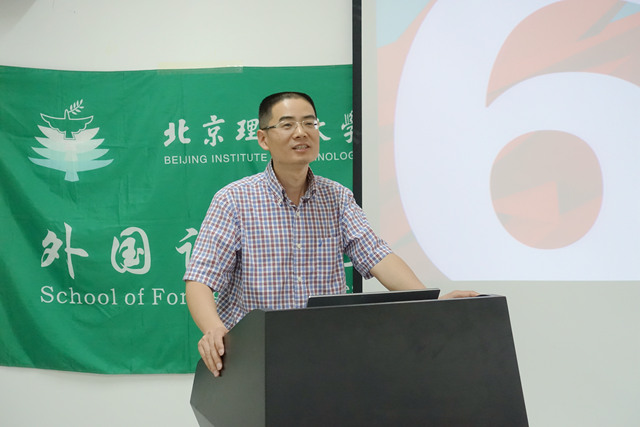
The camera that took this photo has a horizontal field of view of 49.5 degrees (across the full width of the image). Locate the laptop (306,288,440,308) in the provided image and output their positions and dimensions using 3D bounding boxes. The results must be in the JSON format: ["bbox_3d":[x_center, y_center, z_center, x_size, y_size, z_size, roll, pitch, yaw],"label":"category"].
[{"bbox_3d":[0.074,0.300,1.765,0.350,0.230,0.300,0,0,-25],"label":"laptop"}]

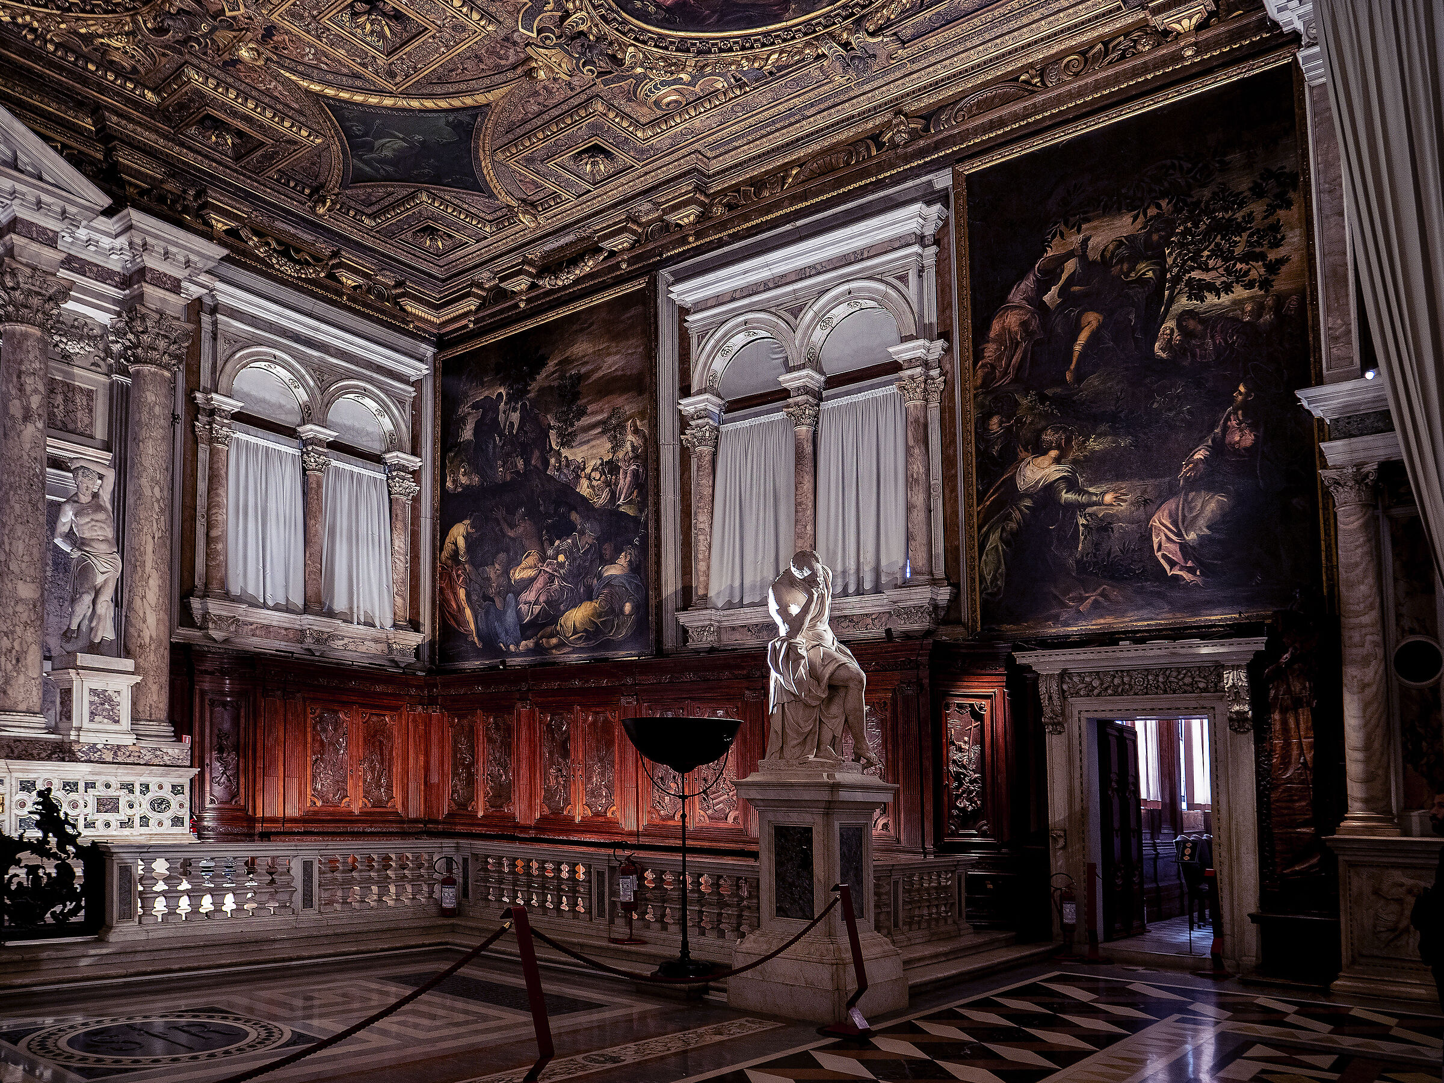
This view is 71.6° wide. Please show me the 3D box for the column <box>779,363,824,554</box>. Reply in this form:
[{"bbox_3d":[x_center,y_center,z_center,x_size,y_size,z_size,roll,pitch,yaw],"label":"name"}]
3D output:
[{"bbox_3d":[1.080,-0.793,13.400,0.440,2.980,0.440,-5,-7,36],"label":"column"}]

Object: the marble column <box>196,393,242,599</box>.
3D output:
[{"bbox_3d":[-7.030,-0.630,13.989,0.420,2.863,0.500,-8,-16,35],"label":"marble column"}]

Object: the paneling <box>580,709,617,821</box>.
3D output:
[{"bbox_3d":[-1.710,3.115,13.925,0.698,1.500,0.100,-8,-16,35],"label":"paneling"}]

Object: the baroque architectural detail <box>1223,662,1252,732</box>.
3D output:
[{"bbox_3d":[5.324,1.621,10.350,0.240,0.720,0.200,-5,-7,36],"label":"baroque architectural detail"}]

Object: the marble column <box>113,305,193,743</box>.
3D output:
[{"bbox_3d":[-7.625,-0.234,13.400,0.730,5.700,0.730,-7,-9,37],"label":"marble column"}]

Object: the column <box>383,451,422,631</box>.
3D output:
[{"bbox_3d":[-5.398,-0.010,16.900,0.360,2.850,0.520,-7,-9,37],"label":"column"}]

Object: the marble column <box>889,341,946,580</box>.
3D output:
[{"bbox_3d":[2.359,-0.940,12.000,0.570,2.850,0.360,-6,-9,36],"label":"marble column"}]

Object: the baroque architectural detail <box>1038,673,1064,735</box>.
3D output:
[{"bbox_3d":[3.744,1.850,11.400,0.230,0.710,0.200,-5,-7,36],"label":"baroque architectural detail"}]

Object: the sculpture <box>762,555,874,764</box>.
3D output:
[{"bbox_3d":[0.764,0.892,7.747,0.720,1.658,0.740,11,-16,-34],"label":"sculpture"}]

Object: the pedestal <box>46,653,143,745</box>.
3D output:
[{"bbox_3d":[-7.782,1.937,12.500,0.820,1.100,0.760,-7,-9,37],"label":"pedestal"}]

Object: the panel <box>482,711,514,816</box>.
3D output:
[{"bbox_3d":[-3.592,3.574,16.100,0.680,1.660,0.100,-6,-9,36],"label":"panel"}]

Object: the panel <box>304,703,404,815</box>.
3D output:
[{"bbox_3d":[-5.638,3.347,15.350,0.100,1.551,1.721,-8,-16,35],"label":"panel"}]

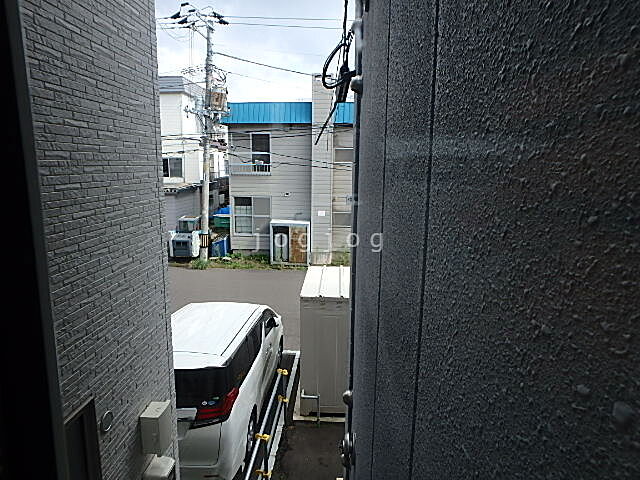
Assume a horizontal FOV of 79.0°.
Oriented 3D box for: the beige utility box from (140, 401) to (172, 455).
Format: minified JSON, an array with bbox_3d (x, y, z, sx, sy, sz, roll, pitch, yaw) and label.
[{"bbox_3d":[-1.145,1.327,2.733,0.132,0.288,0.170,1,10,4],"label":"beige utility box"}]

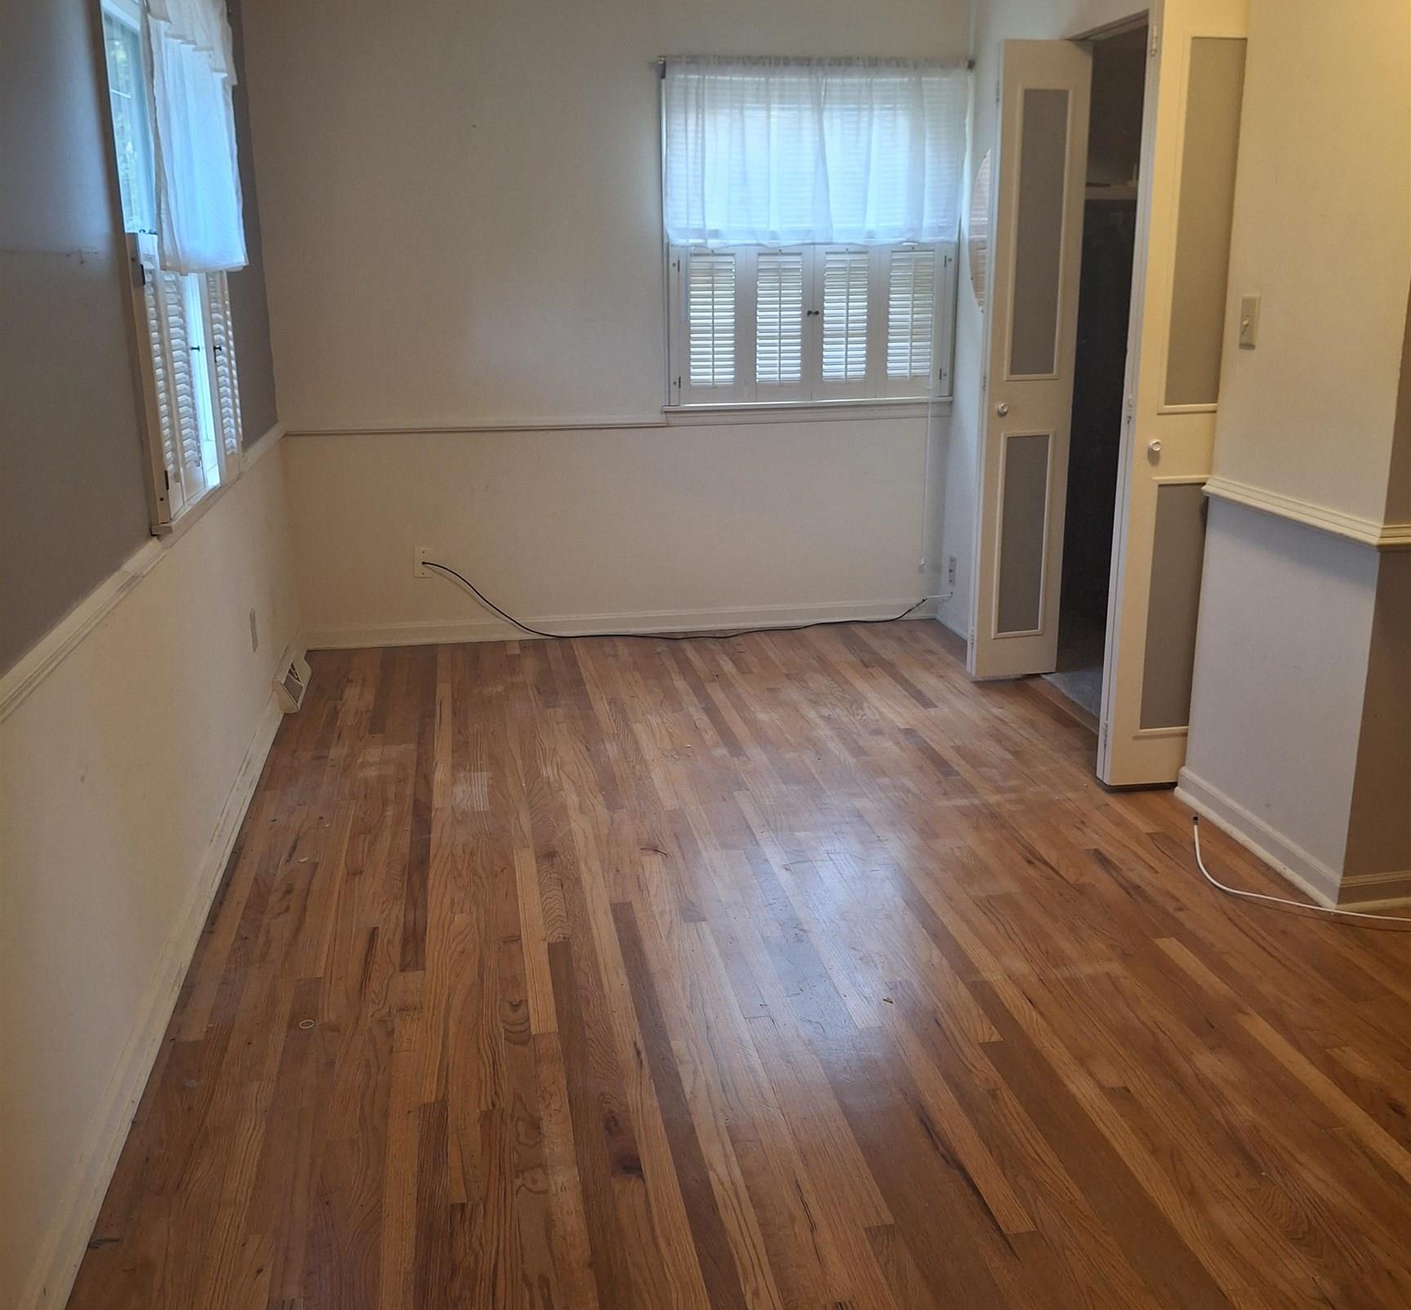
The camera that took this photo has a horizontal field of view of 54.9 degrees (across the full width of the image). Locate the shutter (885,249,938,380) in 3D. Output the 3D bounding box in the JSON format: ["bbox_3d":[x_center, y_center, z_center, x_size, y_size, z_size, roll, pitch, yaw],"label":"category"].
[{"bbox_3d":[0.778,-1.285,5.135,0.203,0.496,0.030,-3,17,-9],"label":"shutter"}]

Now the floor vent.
[{"bbox_3d":[-1.393,0.073,4.592,0.069,0.117,0.410,-3,17,-9],"label":"floor vent"}]

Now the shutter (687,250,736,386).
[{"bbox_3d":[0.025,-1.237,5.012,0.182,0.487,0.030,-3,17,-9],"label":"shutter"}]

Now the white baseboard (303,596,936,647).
[{"bbox_3d":[-0.281,-0.125,5.285,2.465,0.092,0.030,-3,17,-9],"label":"white baseboard"}]

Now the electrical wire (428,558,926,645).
[{"bbox_3d":[-0.068,-0.230,5.232,1.970,0.320,0.140,-3,17,-9],"label":"electrical wire"}]

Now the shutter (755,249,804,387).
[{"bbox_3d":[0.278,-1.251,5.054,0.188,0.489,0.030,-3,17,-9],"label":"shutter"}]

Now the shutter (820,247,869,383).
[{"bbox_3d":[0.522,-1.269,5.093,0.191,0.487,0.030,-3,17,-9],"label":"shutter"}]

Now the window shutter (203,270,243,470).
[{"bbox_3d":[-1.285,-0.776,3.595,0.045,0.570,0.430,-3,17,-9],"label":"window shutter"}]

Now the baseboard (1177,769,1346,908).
[{"bbox_3d":[1.348,0.435,3.359,0.025,0.087,0.690,-3,17,-9],"label":"baseboard"}]

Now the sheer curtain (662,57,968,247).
[{"bbox_3d":[0.393,-1.797,4.877,1.088,0.610,0.070,-3,17,-9],"label":"sheer curtain"}]

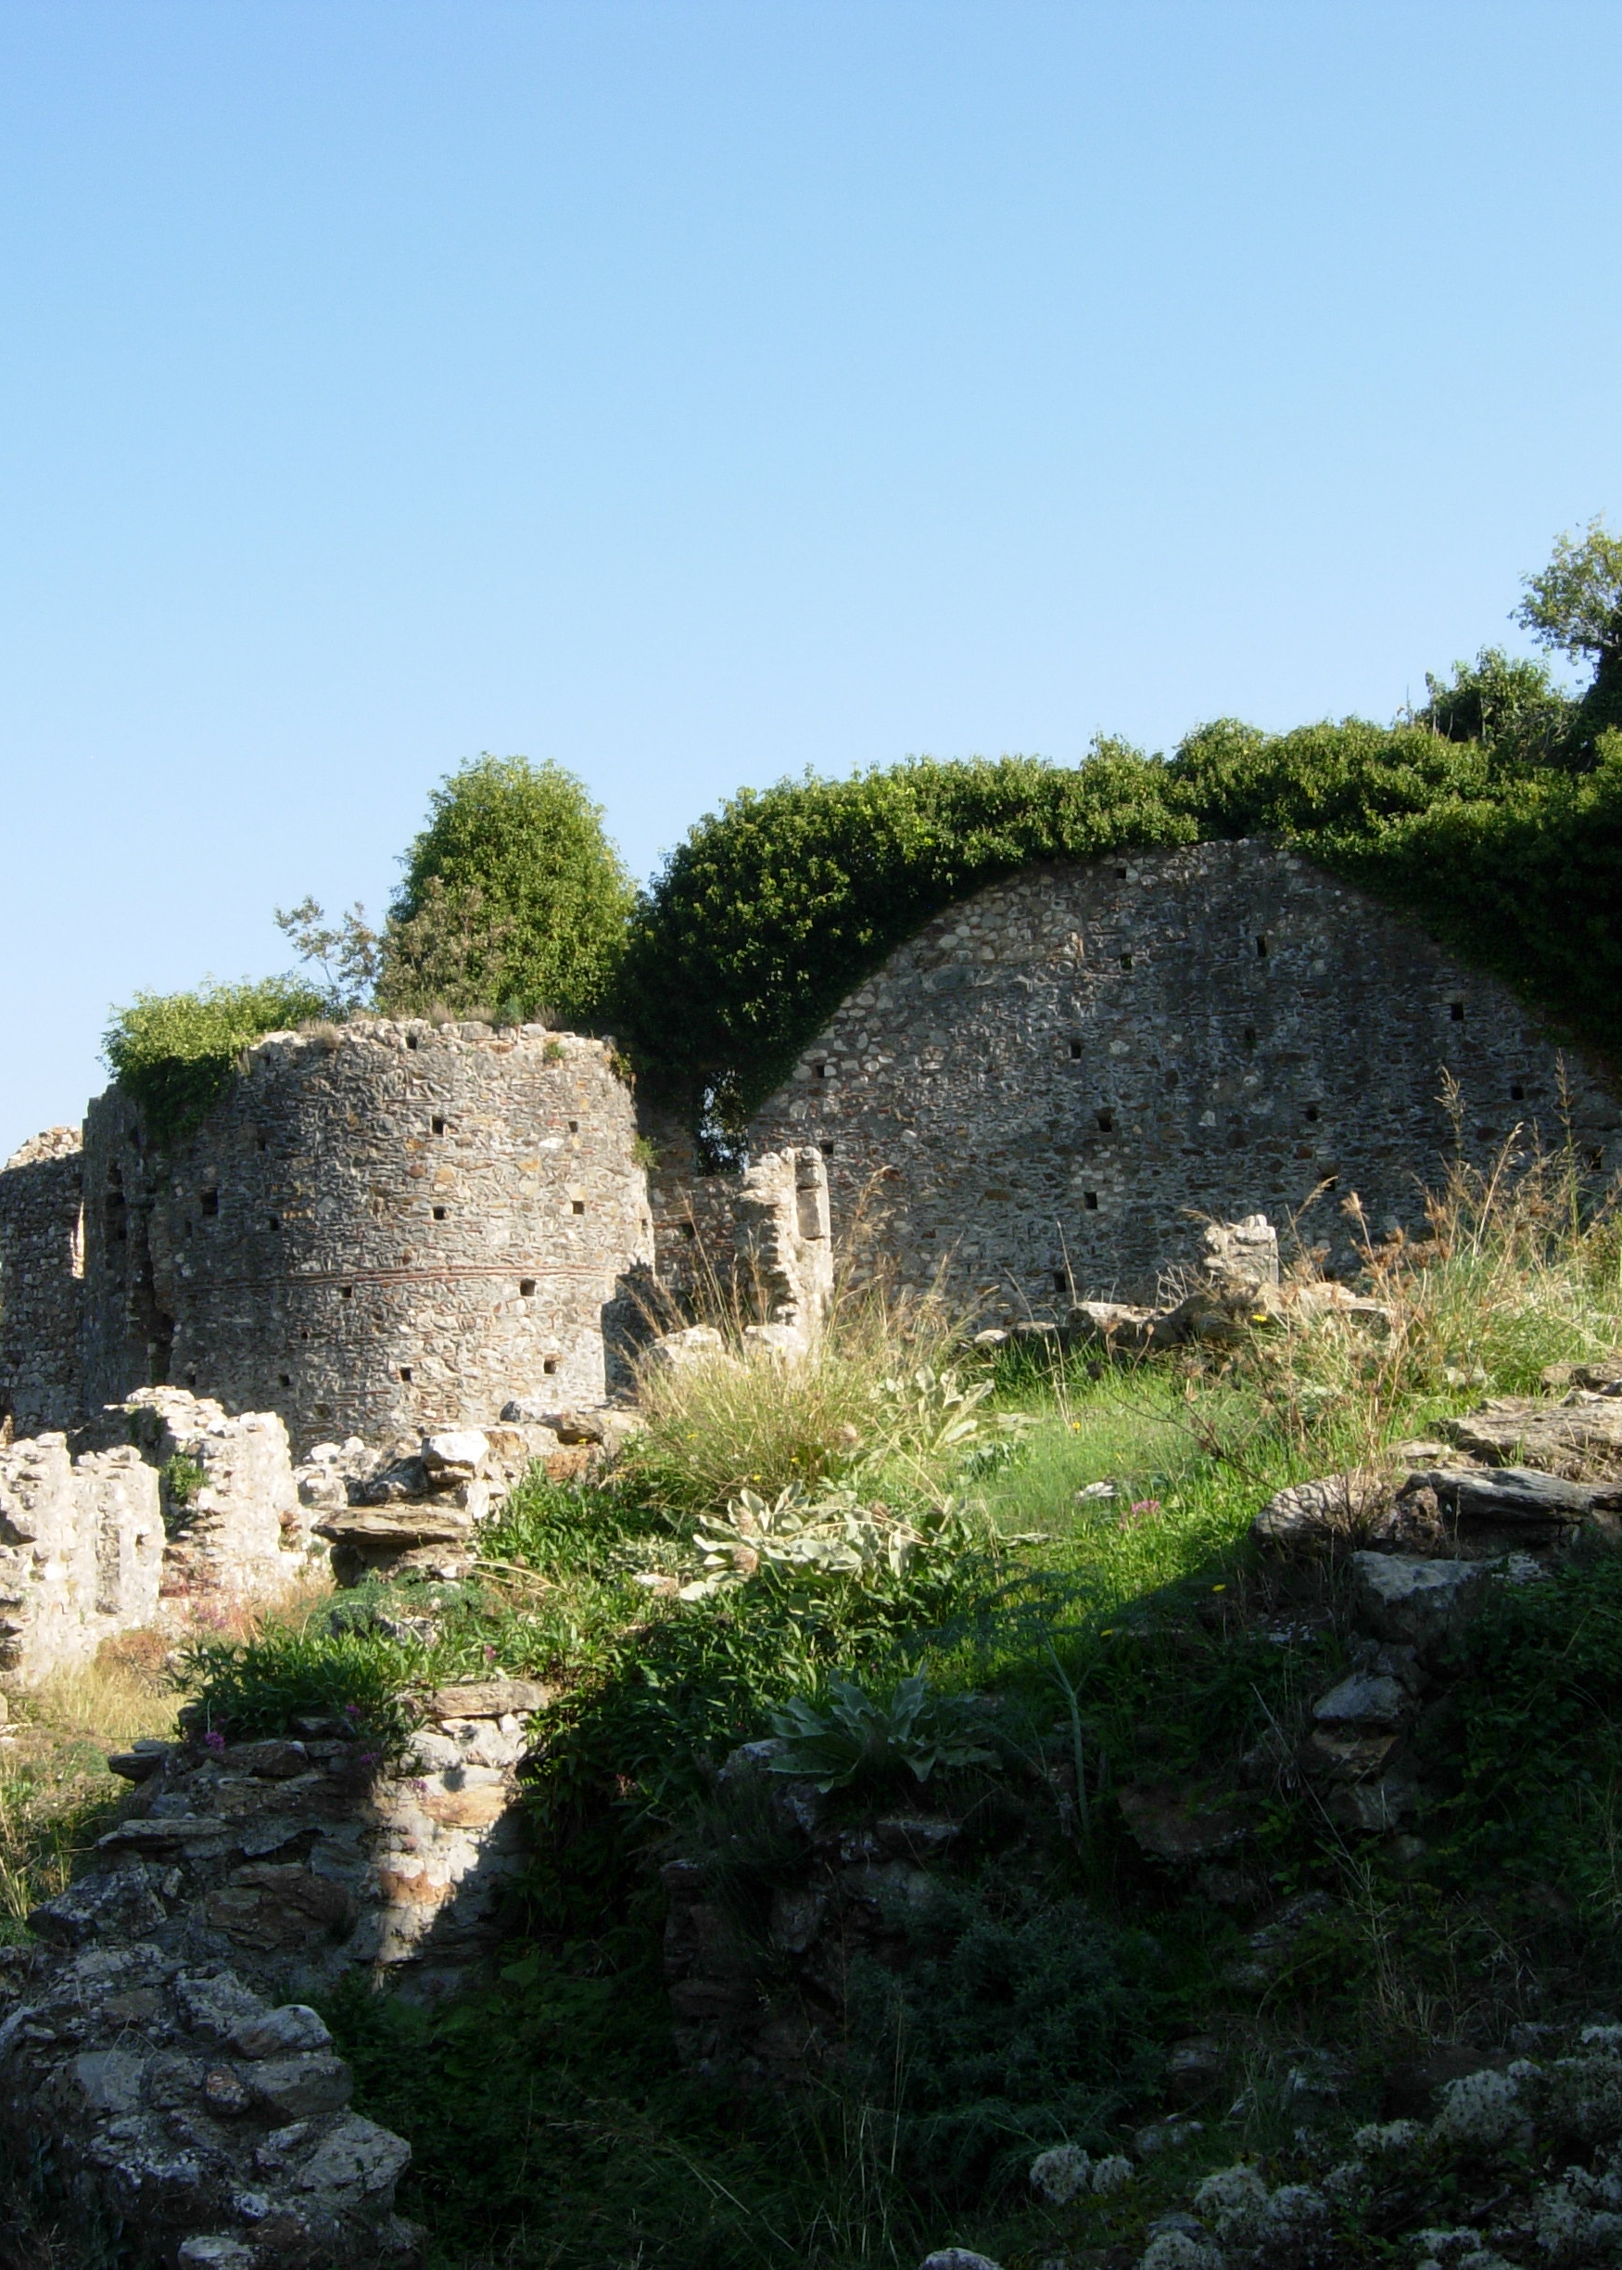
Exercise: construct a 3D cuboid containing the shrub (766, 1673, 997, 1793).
[{"bbox_3d":[0.195,1.672,8.800,0.648,0.303,0.615,0,-6,0],"label":"shrub"}]

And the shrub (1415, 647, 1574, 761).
[{"bbox_3d":[9.118,-5.742,42.000,2.177,1.609,1.959,0,-6,0],"label":"shrub"}]

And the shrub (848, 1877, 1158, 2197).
[{"bbox_3d":[0.454,2.149,7.500,0.766,0.649,0.690,0,-6,0],"label":"shrub"}]

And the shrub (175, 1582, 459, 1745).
[{"bbox_3d":[-1.578,1.679,10.000,0.879,0.473,0.747,0,-6,0],"label":"shrub"}]

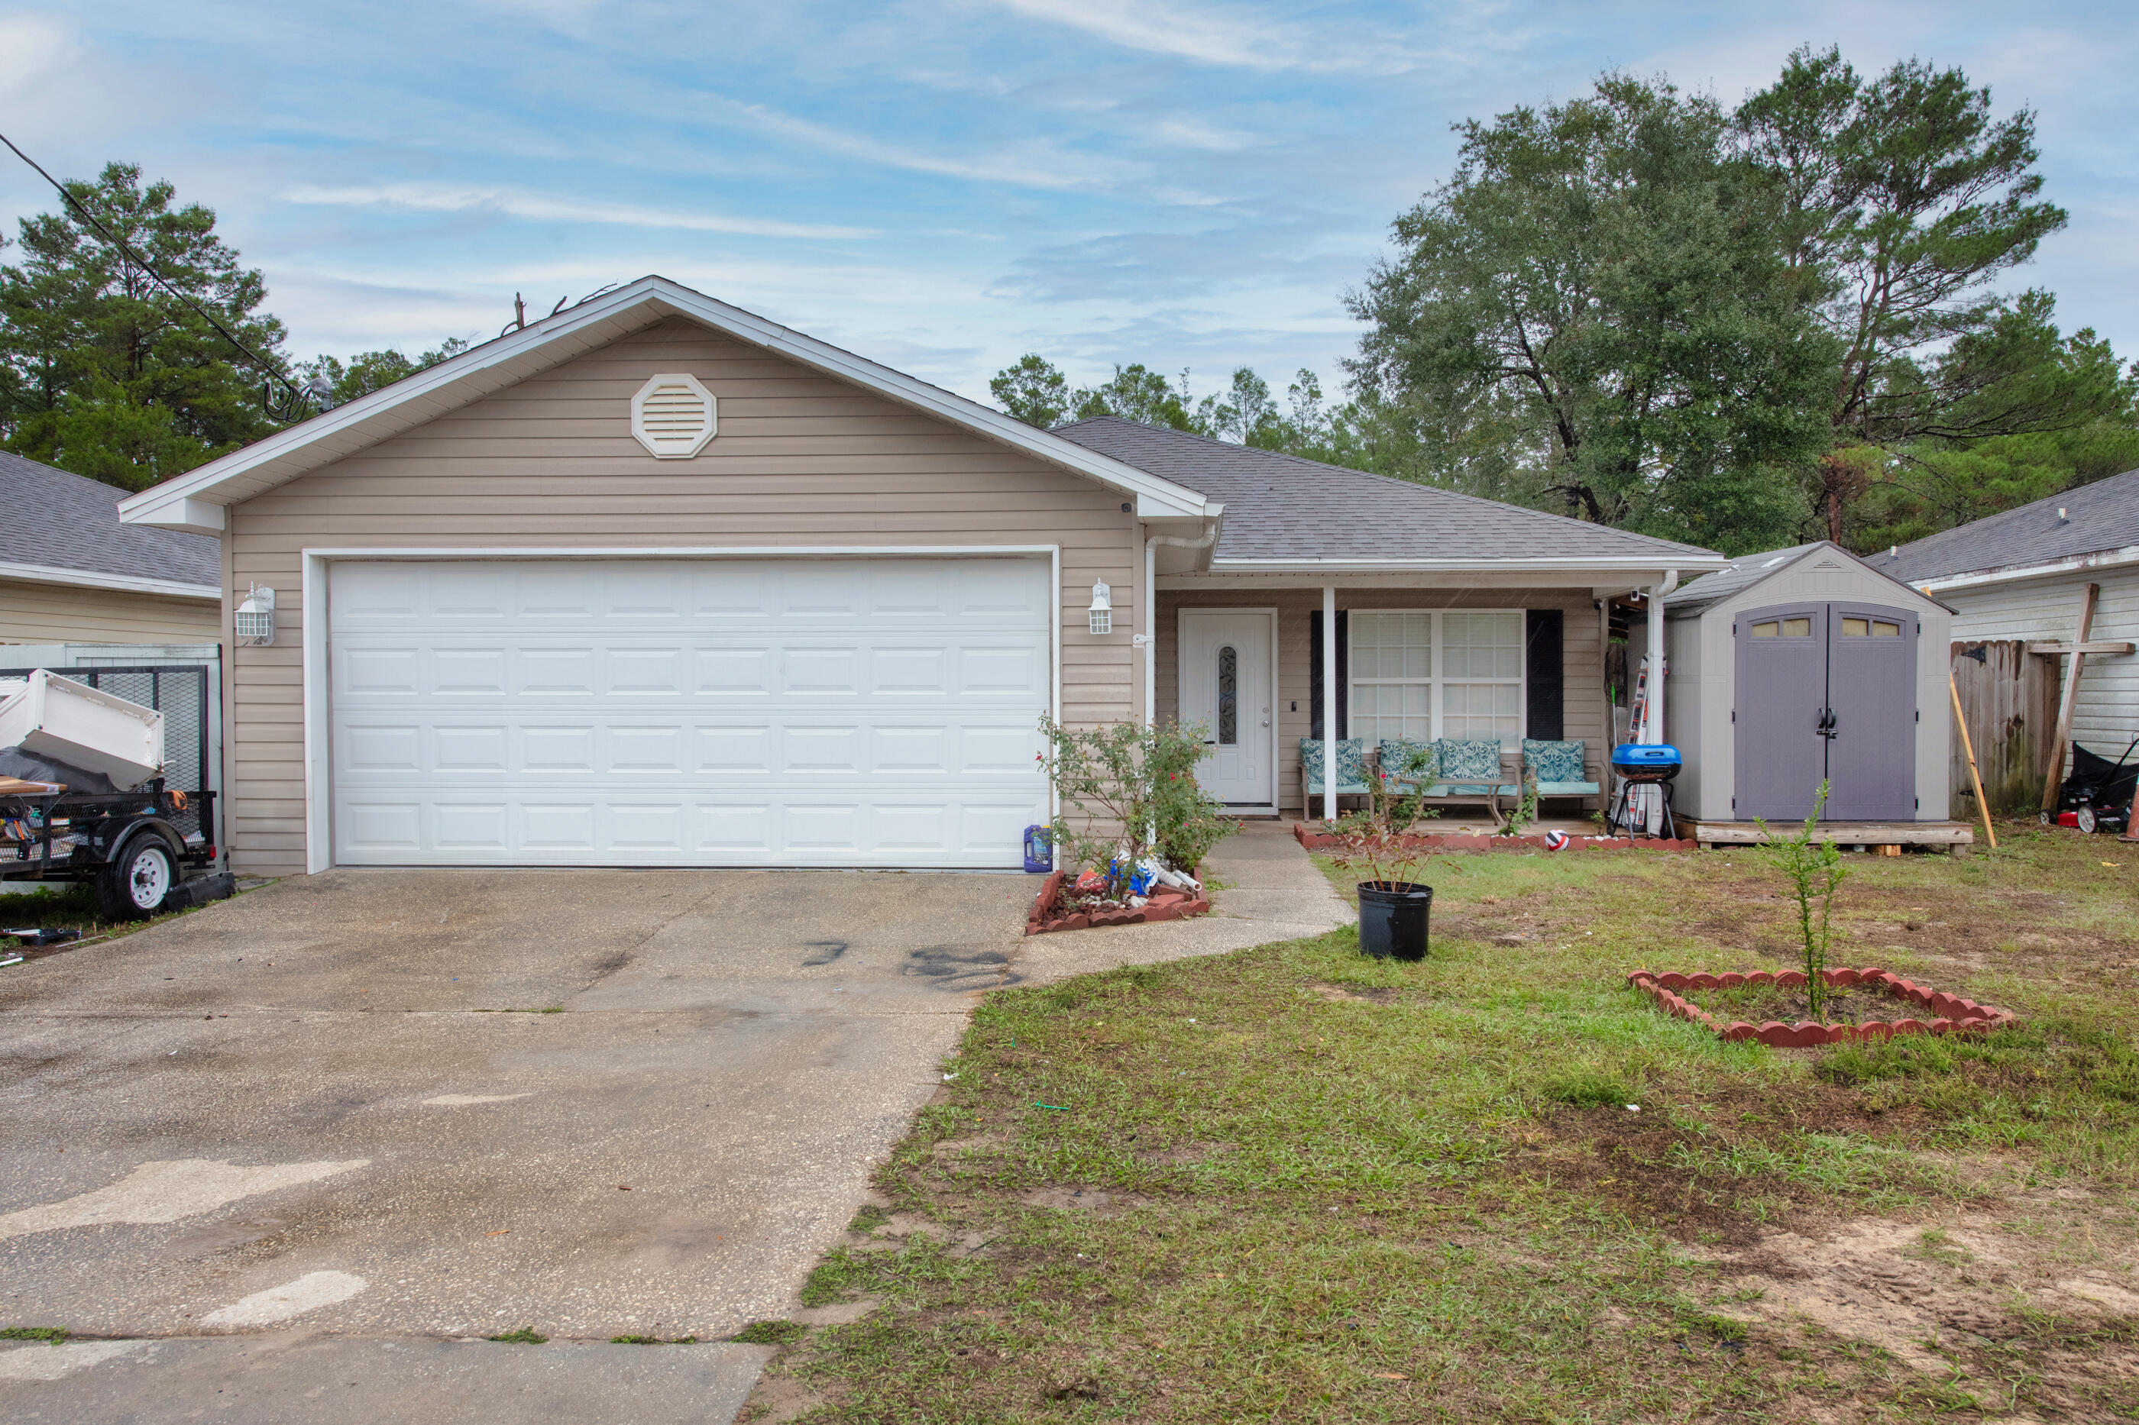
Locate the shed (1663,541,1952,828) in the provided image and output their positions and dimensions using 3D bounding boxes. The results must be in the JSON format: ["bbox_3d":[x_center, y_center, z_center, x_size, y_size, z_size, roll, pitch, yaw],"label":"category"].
[{"bbox_3d":[6.750,-0.280,13.550,2.320,2.480,2.100,0,1,2],"label":"shed"}]

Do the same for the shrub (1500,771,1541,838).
[{"bbox_3d":[4.099,0.835,12.950,0.380,0.610,0.380,0,1,0],"label":"shrub"}]

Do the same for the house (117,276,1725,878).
[{"bbox_3d":[0.170,-1.440,17.200,12.000,4.950,16.500,0,1,2],"label":"house"}]

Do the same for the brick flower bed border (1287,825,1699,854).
[{"bbox_3d":[3.848,1.154,12.950,3.500,0.150,0.750,0,1,2],"label":"brick flower bed border"}]

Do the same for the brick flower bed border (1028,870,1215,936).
[{"bbox_3d":[0.318,1.086,8.350,1.040,0.160,2.000,0,1,2],"label":"brick flower bed border"}]

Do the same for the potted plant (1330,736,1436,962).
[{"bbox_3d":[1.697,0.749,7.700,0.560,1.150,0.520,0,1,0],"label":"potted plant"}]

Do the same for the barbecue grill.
[{"bbox_3d":[5.222,0.706,12.950,0.660,0.870,0.500,0,1,2],"label":"barbecue grill"}]

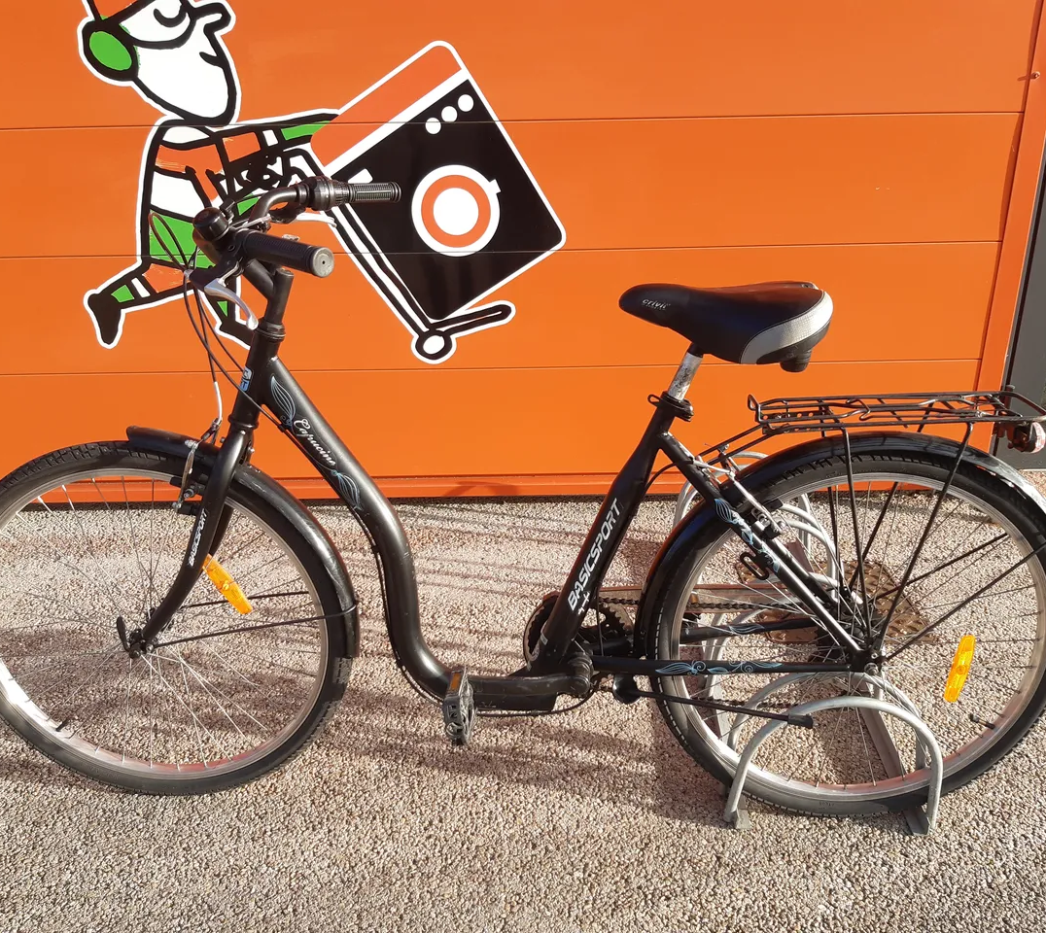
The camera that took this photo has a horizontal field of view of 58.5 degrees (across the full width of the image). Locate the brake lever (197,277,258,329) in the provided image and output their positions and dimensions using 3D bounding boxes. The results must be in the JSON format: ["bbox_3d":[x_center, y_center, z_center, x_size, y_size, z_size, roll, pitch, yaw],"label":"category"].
[{"bbox_3d":[-0.323,-0.178,1.027,0.028,0.030,0.118,-20,46,-39],"label":"brake lever"}]

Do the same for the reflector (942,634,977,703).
[{"bbox_3d":[0.675,0.314,1.443,0.029,0.118,0.014,7,22,1],"label":"reflector"}]

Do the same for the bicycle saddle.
[{"bbox_3d":[0.273,-0.193,1.275,0.282,0.112,0.200,0,21,4],"label":"bicycle saddle"}]

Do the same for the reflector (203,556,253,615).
[{"bbox_3d":[-0.468,0.185,1.467,0.029,0.116,0.014,-29,17,14],"label":"reflector"}]

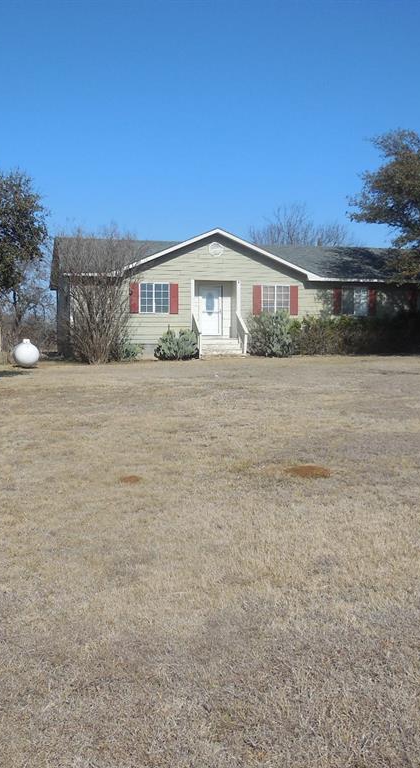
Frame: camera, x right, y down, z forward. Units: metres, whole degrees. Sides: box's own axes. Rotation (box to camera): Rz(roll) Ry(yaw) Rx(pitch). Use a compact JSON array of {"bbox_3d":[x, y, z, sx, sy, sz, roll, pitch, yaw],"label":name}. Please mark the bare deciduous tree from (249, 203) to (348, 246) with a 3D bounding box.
[{"bbox_3d":[5.984,-7.192,49.664,7.000,10.050,7.000,0,3,0],"label":"bare deciduous tree"}]

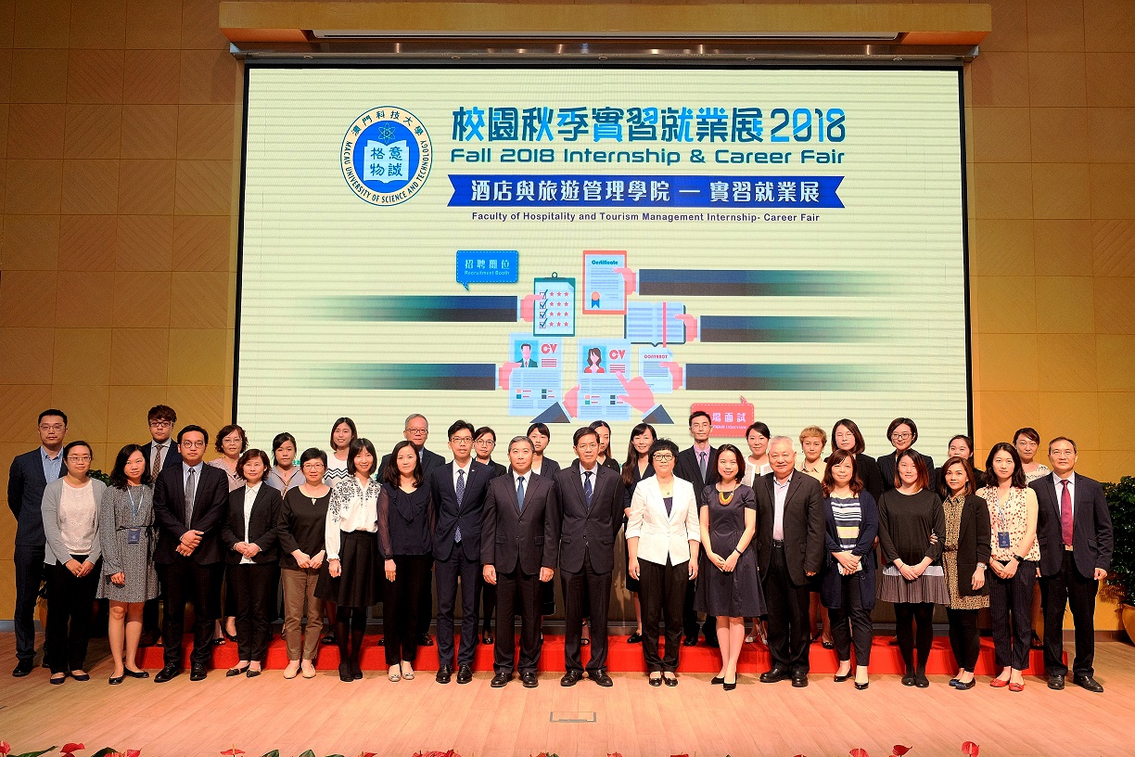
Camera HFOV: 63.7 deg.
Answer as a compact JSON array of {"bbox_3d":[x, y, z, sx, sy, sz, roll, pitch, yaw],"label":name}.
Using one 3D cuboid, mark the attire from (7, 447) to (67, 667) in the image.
[{"bbox_3d":[-3.717,1.273,6.555,0.478,1.550,0.330,2,-5,-24],"label":"attire"}]

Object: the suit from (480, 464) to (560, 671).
[{"bbox_3d":[-0.332,1.346,6.347,0.541,1.430,0.320,1,-4,-1],"label":"suit"}]

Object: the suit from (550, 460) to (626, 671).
[{"bbox_3d":[0.140,1.321,6.401,0.539,1.500,0.320,0,-4,1],"label":"suit"}]

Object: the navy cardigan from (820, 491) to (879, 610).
[{"bbox_3d":[2.010,1.222,6.506,0.422,0.848,0.330,-1,-5,15],"label":"navy cardigan"}]

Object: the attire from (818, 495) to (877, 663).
[{"bbox_3d":[1.998,1.421,6.491,0.421,1.247,0.340,-1,-5,15],"label":"attire"}]

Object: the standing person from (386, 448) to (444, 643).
[{"bbox_3d":[-1.153,1.205,6.827,0.476,1.459,0.310,1,-5,-9],"label":"standing person"}]

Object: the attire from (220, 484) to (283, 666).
[{"bbox_3d":[-2.269,1.388,6.570,0.440,1.282,0.320,2,-5,-15],"label":"attire"}]

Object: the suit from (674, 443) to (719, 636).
[{"bbox_3d":[1.025,1.241,6.947,0.458,1.485,0.320,0,-4,5],"label":"suit"}]

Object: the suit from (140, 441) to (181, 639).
[{"bbox_3d":[-3.014,1.196,6.793,0.468,1.473,0.320,2,-5,-18],"label":"suit"}]

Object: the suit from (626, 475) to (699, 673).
[{"bbox_3d":[0.666,1.361,6.403,0.520,1.371,0.310,0,-4,3],"label":"suit"}]

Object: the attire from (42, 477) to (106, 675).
[{"bbox_3d":[-3.421,1.362,6.332,0.395,1.349,0.320,3,-5,-31],"label":"attire"}]

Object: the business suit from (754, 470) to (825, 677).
[{"bbox_3d":[1.557,1.375,6.425,0.494,1.433,0.320,-2,-5,28],"label":"business suit"}]

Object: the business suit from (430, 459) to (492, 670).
[{"bbox_3d":[-0.742,1.309,6.440,0.440,1.483,0.300,0,-5,-1],"label":"business suit"}]

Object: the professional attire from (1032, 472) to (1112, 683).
[{"bbox_3d":[3.500,1.366,6.354,0.484,1.405,0.320,-2,-5,25],"label":"professional attire"}]

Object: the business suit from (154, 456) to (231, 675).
[{"bbox_3d":[-2.639,1.310,6.410,0.470,1.463,0.350,2,-5,-20],"label":"business suit"}]

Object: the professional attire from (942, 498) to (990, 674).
[{"bbox_3d":[2.759,1.428,6.379,0.380,1.237,0.310,-4,-6,42],"label":"professional attire"}]

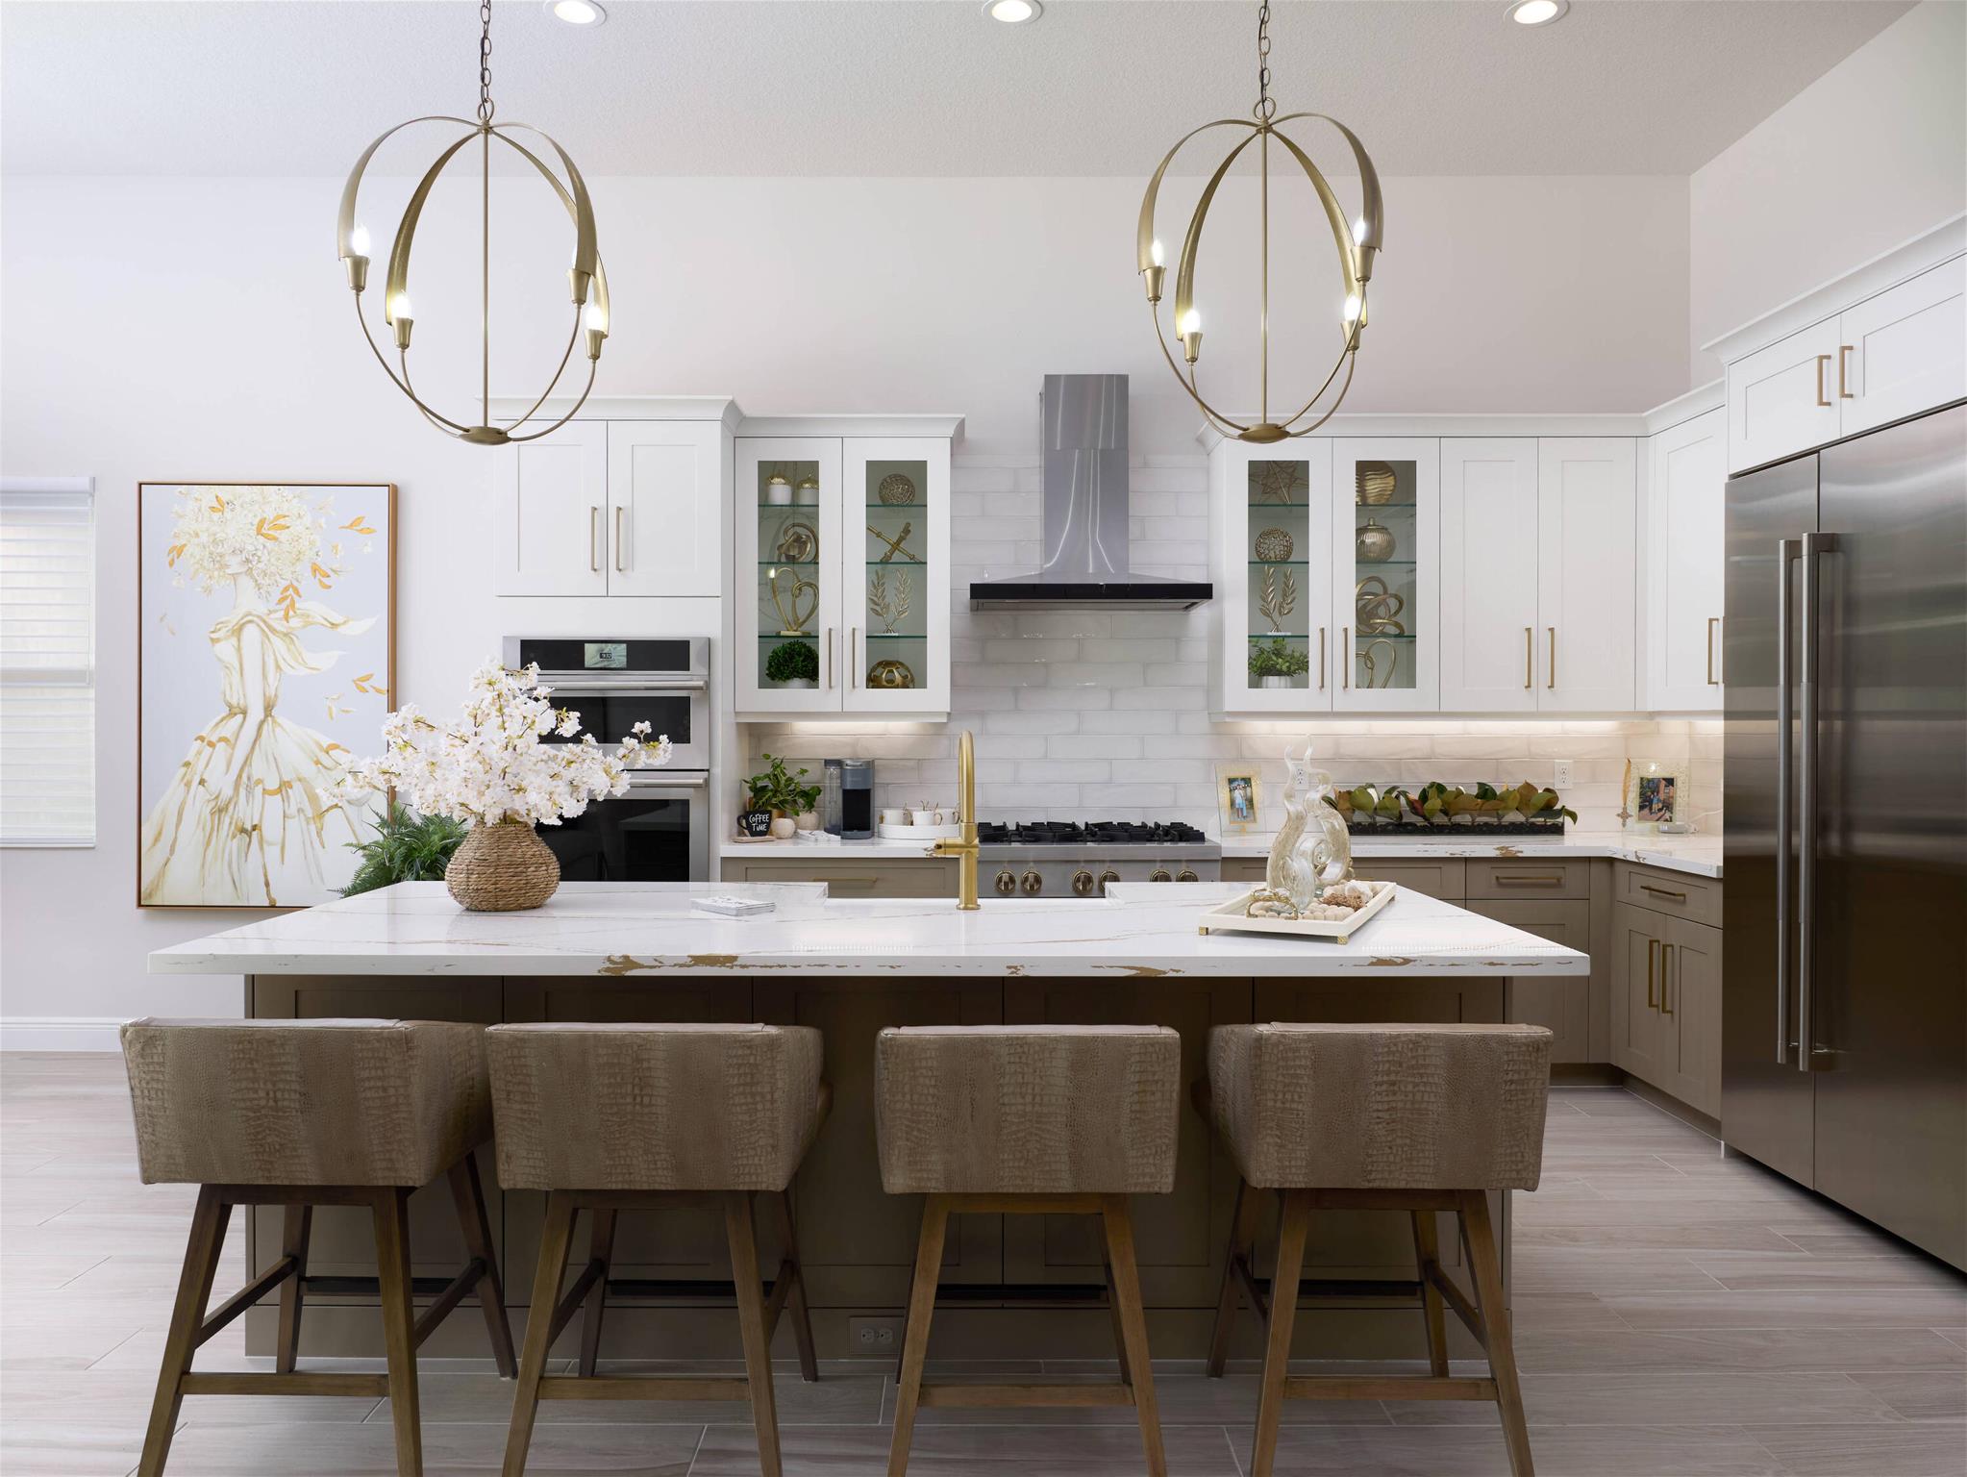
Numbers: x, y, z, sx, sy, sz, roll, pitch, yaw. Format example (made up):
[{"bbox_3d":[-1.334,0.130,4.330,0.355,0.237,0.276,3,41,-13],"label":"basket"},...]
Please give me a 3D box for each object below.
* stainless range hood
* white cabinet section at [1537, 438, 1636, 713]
[{"bbox_3d":[0.405,-0.971,5.387,0.910,0.898,0.520,0,1,-1],"label":"stainless range hood"},{"bbox_3d":[2.341,-0.635,5.460,0.383,1.065,0.335,0,0,0],"label":"white cabinet section"}]

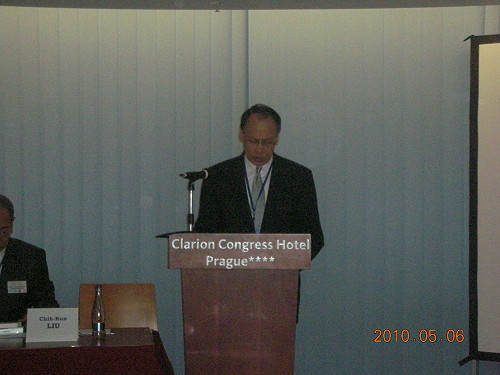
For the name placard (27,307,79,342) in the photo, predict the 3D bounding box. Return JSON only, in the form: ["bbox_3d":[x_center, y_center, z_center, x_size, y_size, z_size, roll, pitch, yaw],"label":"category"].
[{"bbox_3d":[-0.805,0.559,6.210,0.210,0.136,0.100,0,2,-2],"label":"name placard"}]

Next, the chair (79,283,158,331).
[{"bbox_3d":[-0.640,0.910,7.200,0.440,0.860,0.520,0,2,-1],"label":"chair"}]

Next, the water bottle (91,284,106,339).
[{"bbox_3d":[-0.627,0.512,6.280,0.058,0.222,0.058,0,2,0],"label":"water bottle"}]

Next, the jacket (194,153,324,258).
[{"bbox_3d":[0.041,0.226,6.750,0.590,0.760,0.360,0,2,-1],"label":"jacket"}]

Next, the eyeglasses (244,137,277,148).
[{"bbox_3d":[0.047,-0.212,6.680,0.142,0.045,0.140,4,20,-1],"label":"eyeglasses"}]

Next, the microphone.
[{"bbox_3d":[-0.230,-0.053,6.420,0.200,0.052,0.050,-2,2,-44],"label":"microphone"}]

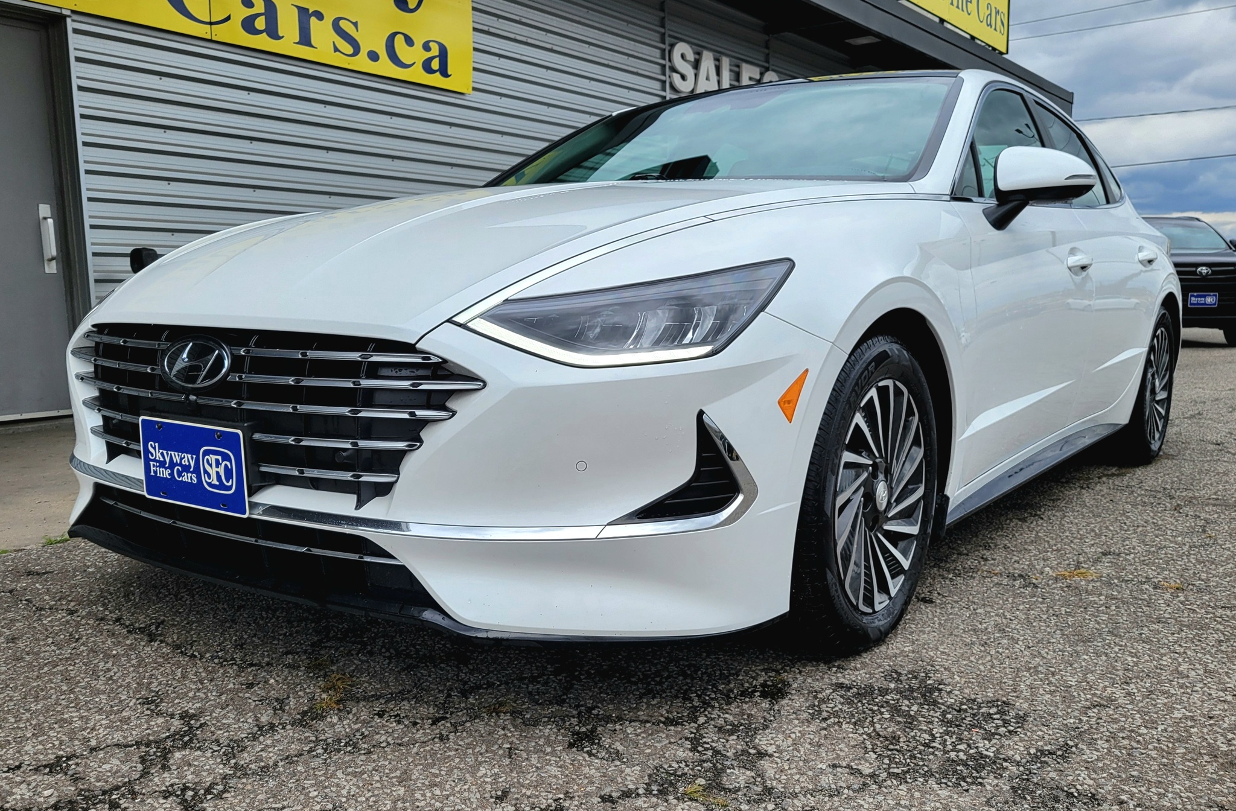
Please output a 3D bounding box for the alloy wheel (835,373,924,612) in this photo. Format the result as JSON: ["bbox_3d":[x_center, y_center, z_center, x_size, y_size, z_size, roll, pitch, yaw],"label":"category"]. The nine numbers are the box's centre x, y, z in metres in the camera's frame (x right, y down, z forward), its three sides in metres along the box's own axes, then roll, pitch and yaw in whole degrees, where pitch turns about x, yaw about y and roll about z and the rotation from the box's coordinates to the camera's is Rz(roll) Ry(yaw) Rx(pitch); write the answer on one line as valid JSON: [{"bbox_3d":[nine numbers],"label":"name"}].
[{"bbox_3d":[0.472,0.178,1.965,0.198,0.473,0.473,4,9,38],"label":"alloy wheel"}]

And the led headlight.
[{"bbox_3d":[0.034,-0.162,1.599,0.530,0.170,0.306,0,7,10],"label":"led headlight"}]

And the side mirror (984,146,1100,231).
[{"bbox_3d":[1.060,-0.546,2.328,0.228,0.208,0.218,5,9,40],"label":"side mirror"}]

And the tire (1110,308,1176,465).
[{"bbox_3d":[2.208,-0.095,3.977,0.223,0.665,0.670,5,9,40],"label":"tire"}]

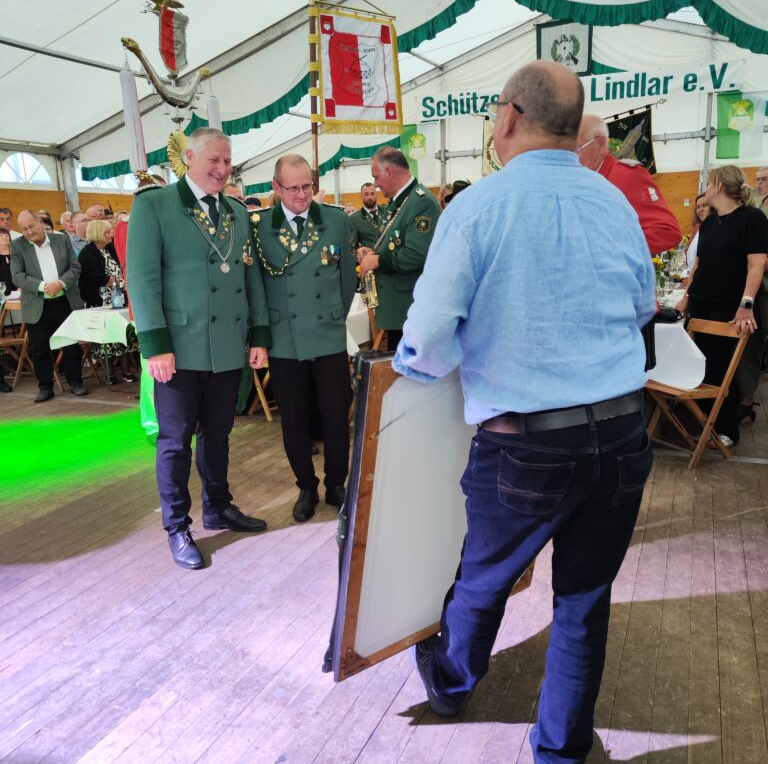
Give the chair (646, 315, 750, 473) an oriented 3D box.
[{"bbox_3d":[1.836,0.053,4.290,0.460,0.800,0.450,-5,13,-14],"label":"chair"}]

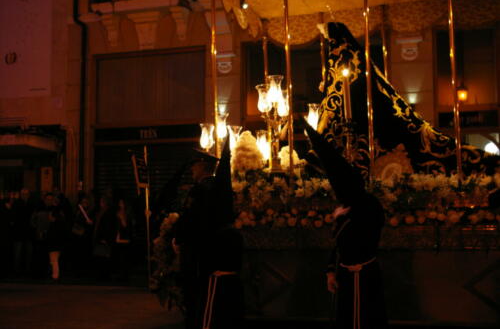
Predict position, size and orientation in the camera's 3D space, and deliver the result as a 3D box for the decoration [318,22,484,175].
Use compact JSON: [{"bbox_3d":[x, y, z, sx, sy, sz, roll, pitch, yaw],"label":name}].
[{"bbox_3d":[1.777,-0.833,7.658,1.940,1.960,1.250,-3,-5,17],"label":"decoration"}]

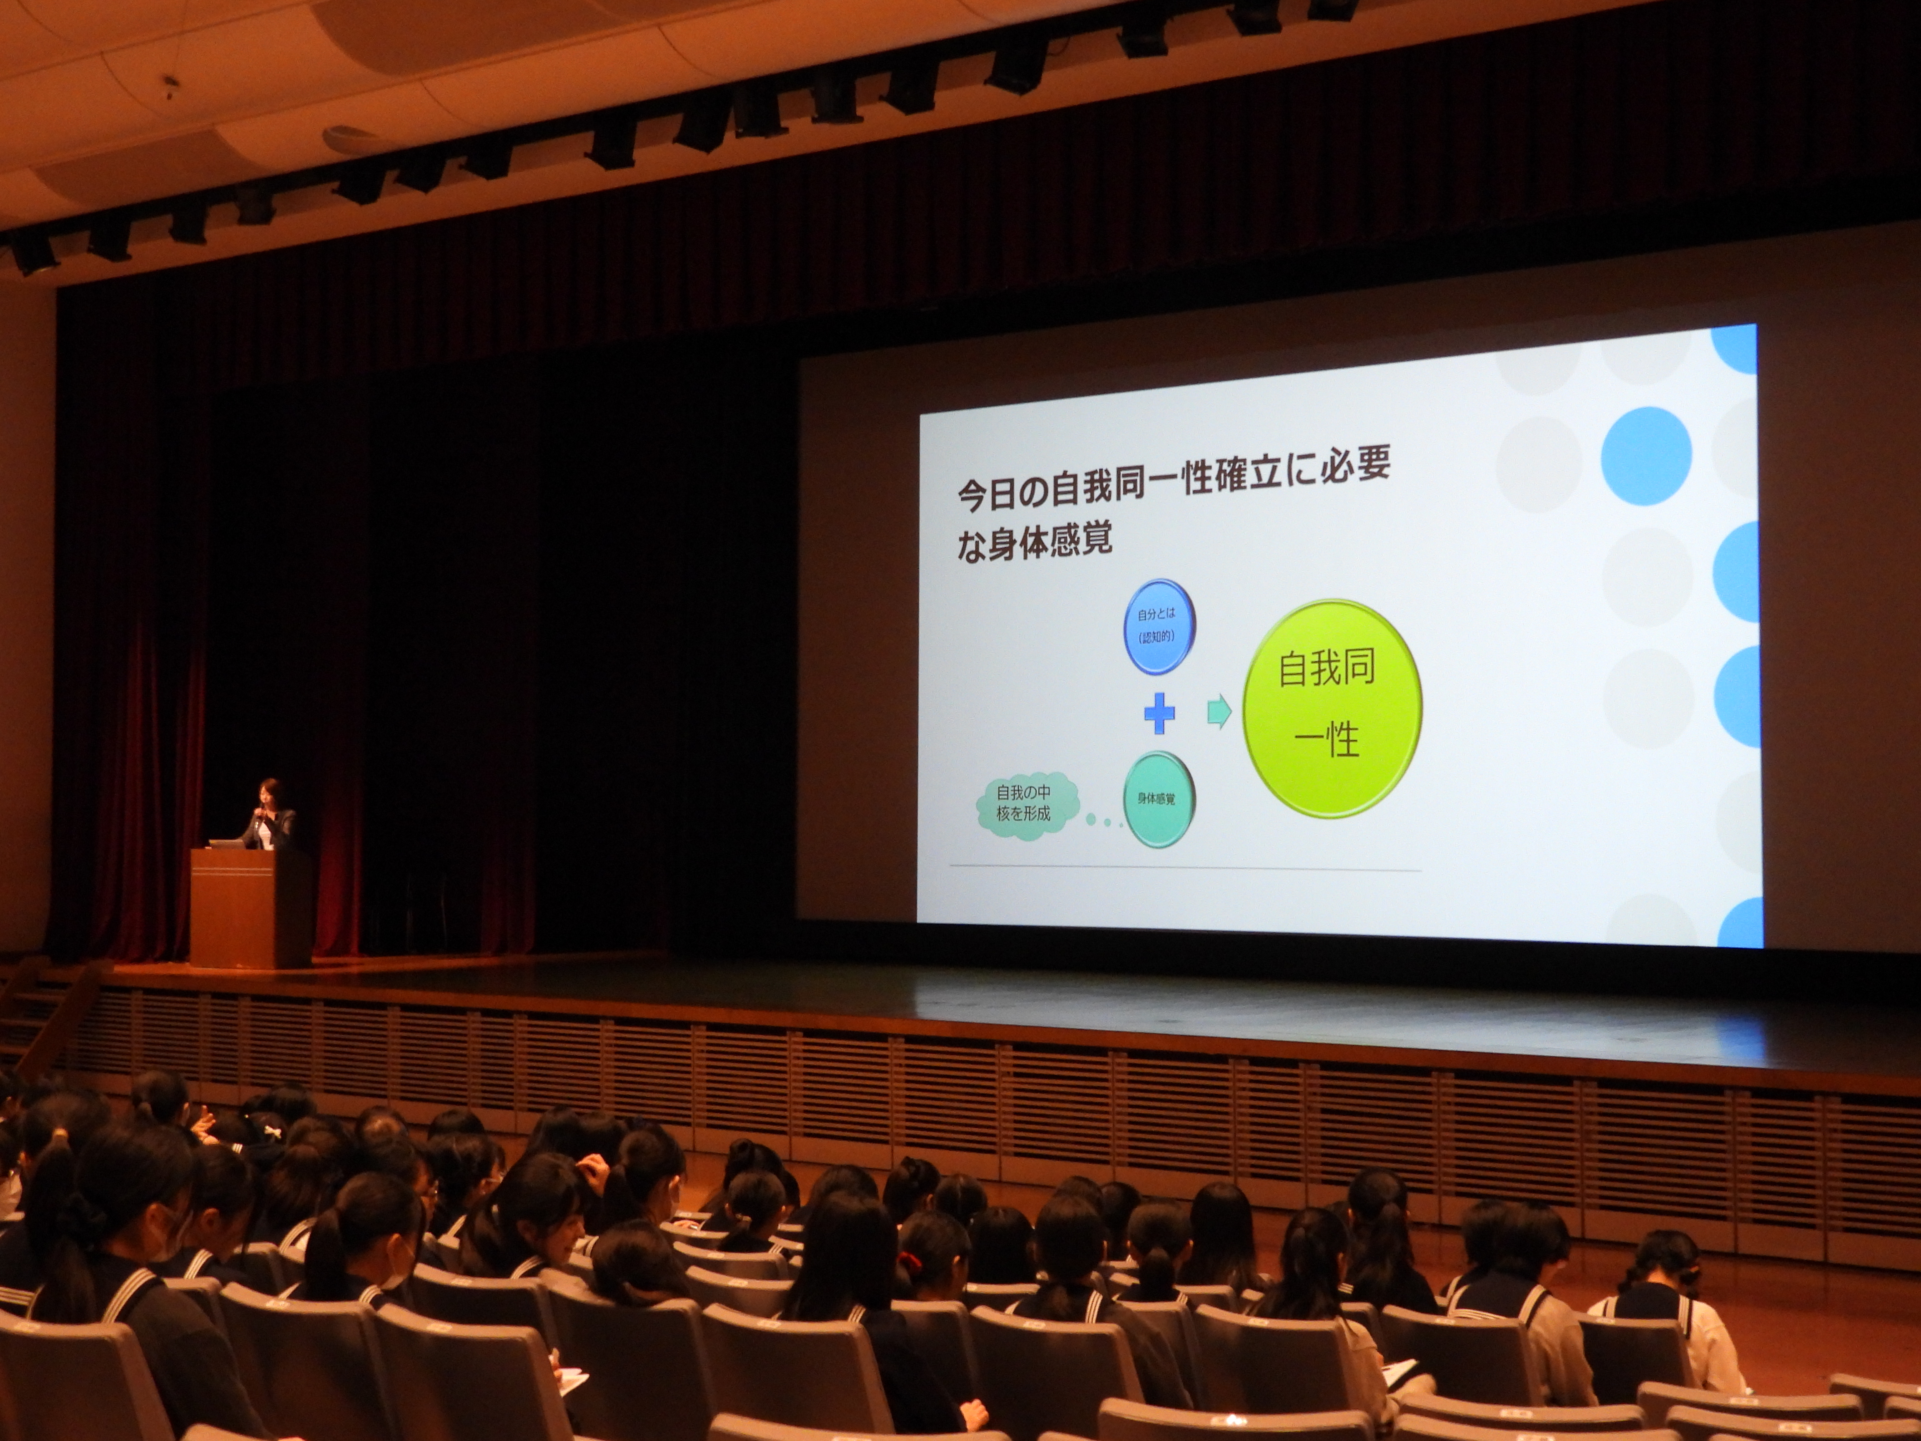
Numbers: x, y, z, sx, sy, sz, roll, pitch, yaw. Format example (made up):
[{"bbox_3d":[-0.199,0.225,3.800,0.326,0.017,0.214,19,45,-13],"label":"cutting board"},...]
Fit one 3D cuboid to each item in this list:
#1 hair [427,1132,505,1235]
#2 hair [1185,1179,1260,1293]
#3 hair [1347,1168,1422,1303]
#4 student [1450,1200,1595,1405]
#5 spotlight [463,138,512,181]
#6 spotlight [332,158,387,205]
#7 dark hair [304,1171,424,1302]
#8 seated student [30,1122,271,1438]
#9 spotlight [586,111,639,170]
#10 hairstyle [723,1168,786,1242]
[{"bbox_3d":[-1.663,1.547,10.200,0.190,0.310,0.230,-1,-2,33],"label":"hair"},{"bbox_3d":[0.834,1.634,9.710,0.225,0.340,0.240,-1,-2,39],"label":"hair"},{"bbox_3d":[1.331,1.630,9.650,0.210,0.420,0.230,0,-2,5],"label":"hair"},{"bbox_3d":[1.820,2.085,9.492,0.470,1.160,0.780,-1,-2,25],"label":"student"},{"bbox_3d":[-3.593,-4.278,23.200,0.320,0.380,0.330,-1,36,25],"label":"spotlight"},{"bbox_3d":[-4.822,-4.321,24.514,0.310,0.380,0.320,0,36,15],"label":"spotlight"},{"bbox_3d":[-1.378,1.191,7.050,0.260,0.300,0.190,2,-2,-42],"label":"dark hair"},{"bbox_3d":[-1.315,1.302,5.429,0.480,1.170,0.760,-2,-3,41],"label":"seated student"},{"bbox_3d":[-2.593,-4.320,22.730,0.310,0.380,0.320,-1,36,22],"label":"spotlight"},{"bbox_3d":[-0.664,1.570,9.900,0.190,0.250,0.220,0,-2,17],"label":"hairstyle"}]

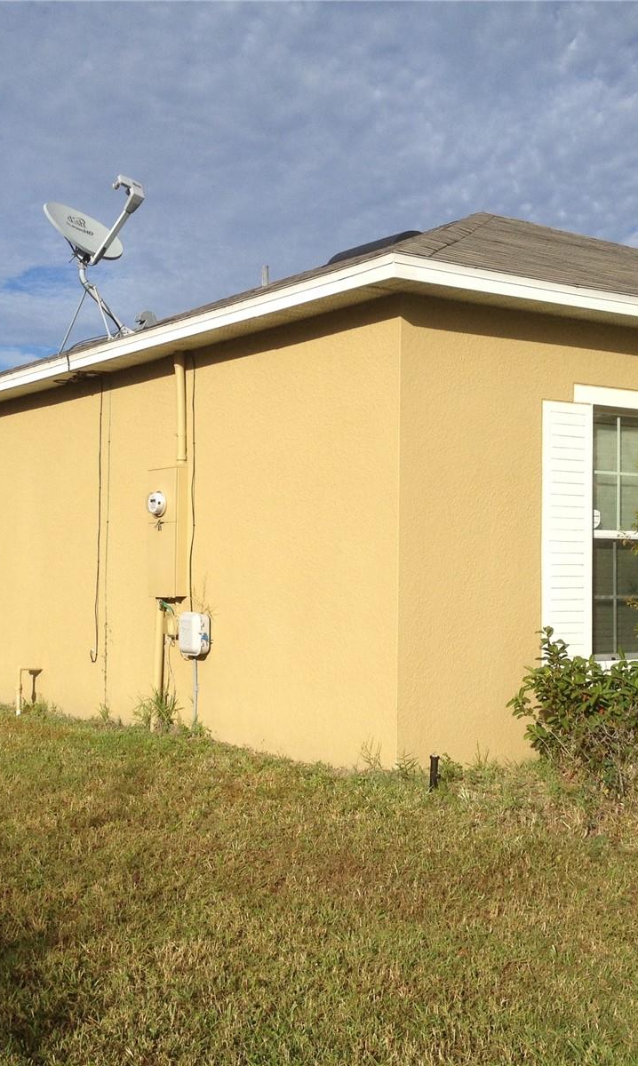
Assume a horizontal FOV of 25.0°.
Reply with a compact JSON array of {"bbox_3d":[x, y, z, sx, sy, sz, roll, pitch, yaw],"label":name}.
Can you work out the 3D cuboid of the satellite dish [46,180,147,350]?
[{"bbox_3d":[-1.560,-1.870,10.220,0.920,1.080,0.700,-1,-3,30],"label":"satellite dish"}]

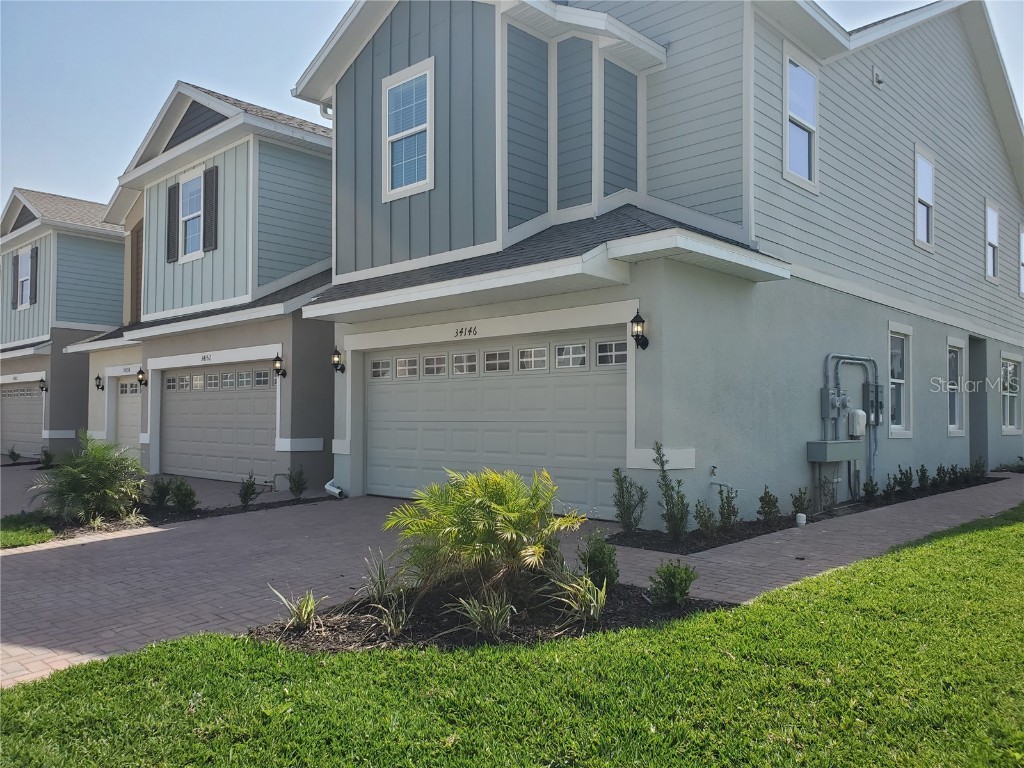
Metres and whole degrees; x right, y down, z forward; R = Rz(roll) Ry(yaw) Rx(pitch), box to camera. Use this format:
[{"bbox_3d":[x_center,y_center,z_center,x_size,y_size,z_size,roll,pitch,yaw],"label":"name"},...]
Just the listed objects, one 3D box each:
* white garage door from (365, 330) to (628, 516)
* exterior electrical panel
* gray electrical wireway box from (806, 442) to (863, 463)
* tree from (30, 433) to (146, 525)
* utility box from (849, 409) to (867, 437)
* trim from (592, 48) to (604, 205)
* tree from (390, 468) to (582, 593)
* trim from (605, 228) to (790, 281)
[{"bbox_3d":[-0.368,0.492,9.779,4.877,2.110,0.090,-2,-3,43],"label":"white garage door"},{"bbox_3d":[5.602,0.328,11.892,0.120,0.634,0.625,-2,-3,43],"label":"exterior electrical panel"},{"bbox_3d":[4.429,0.909,10.513,0.260,0.254,1.290,-2,-3,43],"label":"gray electrical wireway box"},{"bbox_3d":[-5.500,1.230,10.000,1.450,1.130,1.400,1,-3,-29],"label":"tree"},{"bbox_3d":[5.109,0.576,11.348,0.130,0.385,0.380,-2,-3,43],"label":"utility box"},{"bbox_3d":[1.085,-3.173,9.662,0.120,2.070,0.120,-2,-3,43],"label":"trim"},{"bbox_3d":[-0.200,1.059,5.600,1.400,0.900,1.350,0,-2,-2],"label":"tree"},{"bbox_3d":[2.108,-1.333,8.367,0.810,0.200,2.510,-2,-3,43],"label":"trim"}]

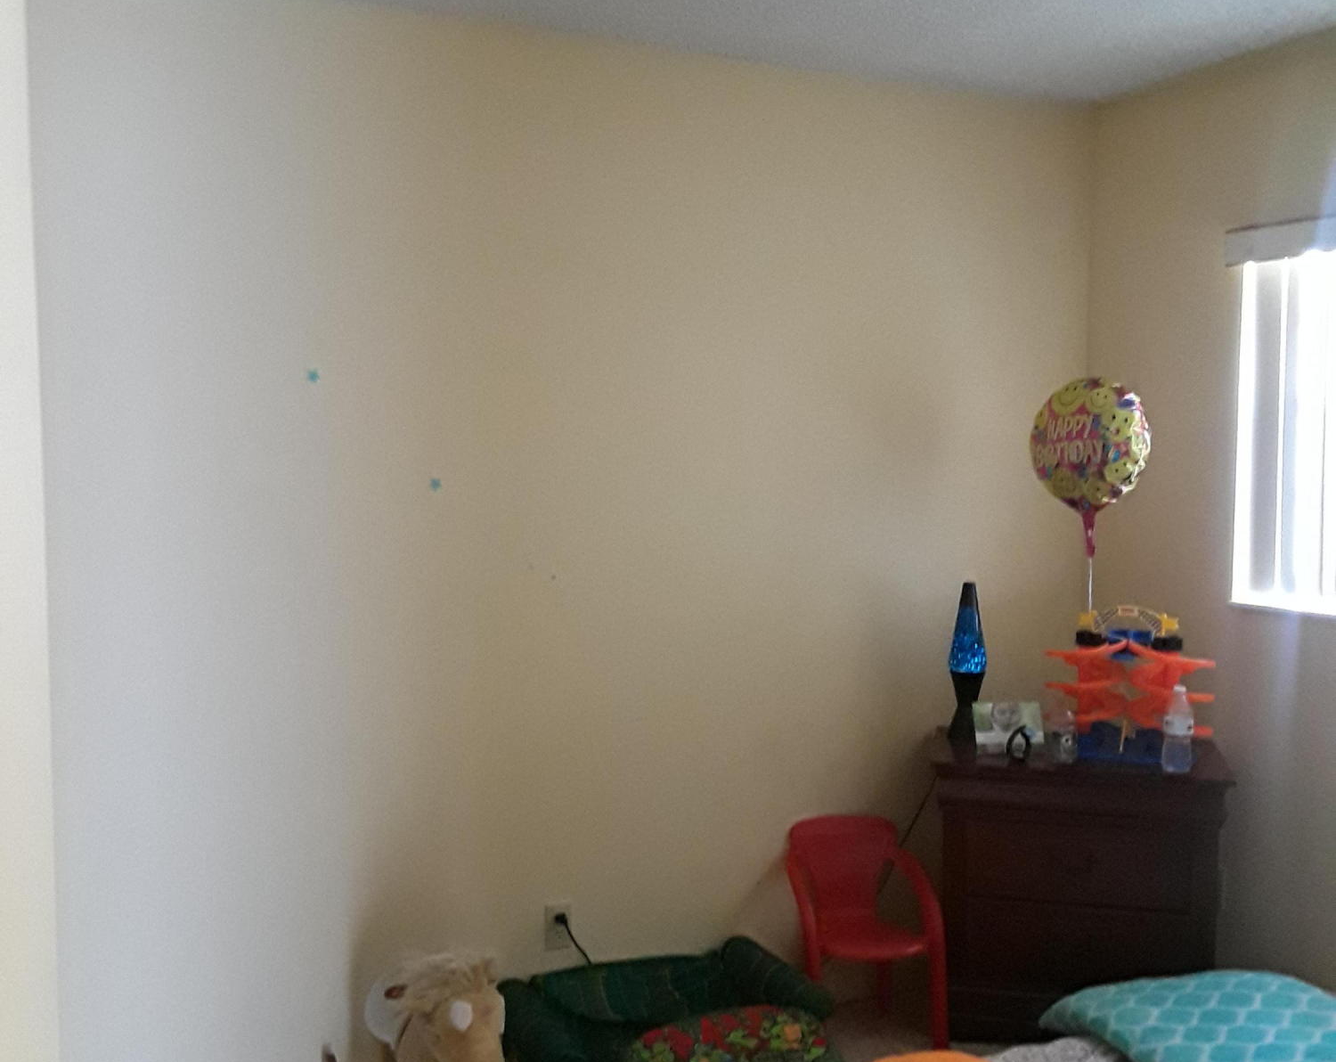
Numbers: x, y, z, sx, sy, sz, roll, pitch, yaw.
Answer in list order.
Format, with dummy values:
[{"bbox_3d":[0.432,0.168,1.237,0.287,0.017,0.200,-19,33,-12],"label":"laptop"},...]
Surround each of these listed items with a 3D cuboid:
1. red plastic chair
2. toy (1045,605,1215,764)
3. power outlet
[{"bbox_3d":[0.480,1.018,3.645,0.355,0.520,0.345,-1,3,-12],"label":"red plastic chair"},{"bbox_3d":[1.227,0.389,3.827,0.420,0.385,0.270,1,3,22],"label":"toy"},{"bbox_3d":[-0.261,0.961,3.475,0.070,0.115,0.015,-2,3,-28],"label":"power outlet"}]

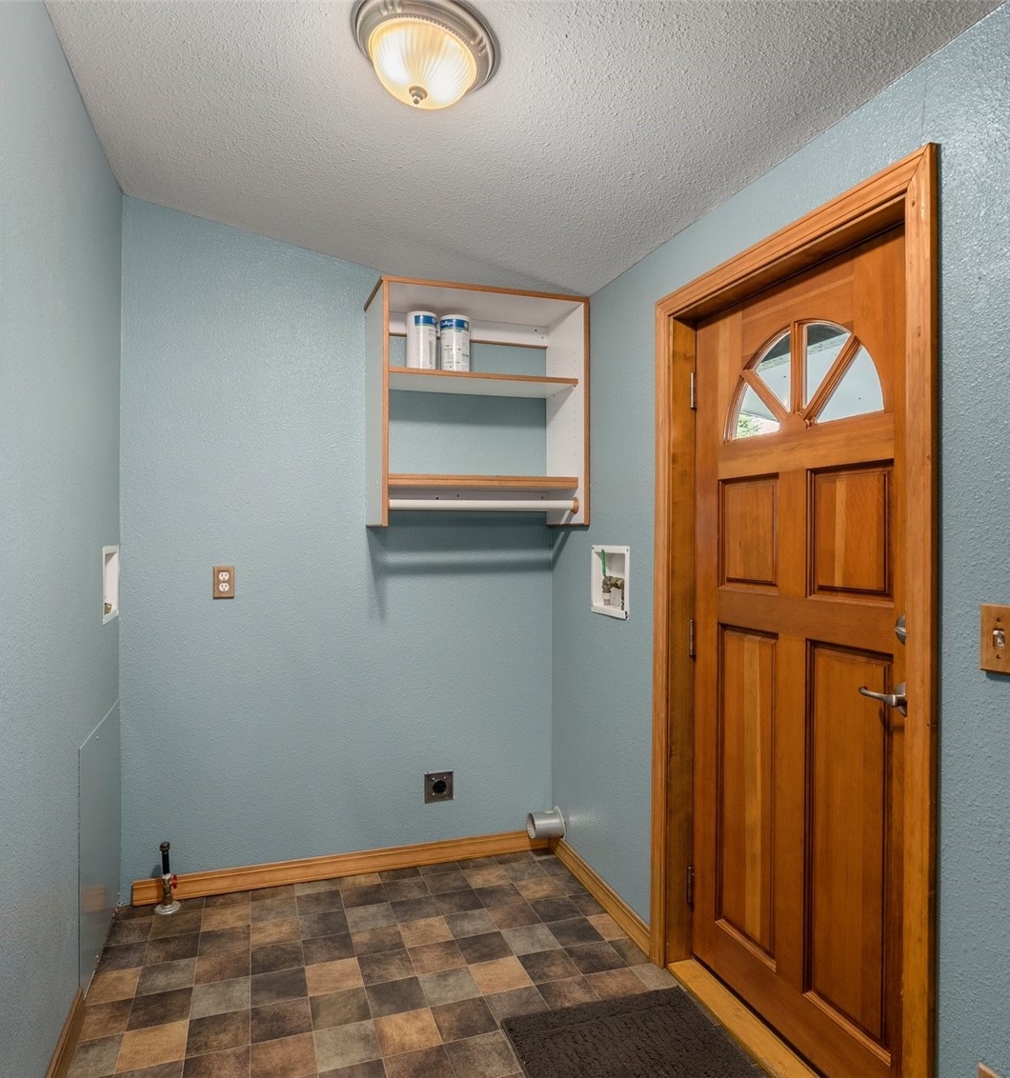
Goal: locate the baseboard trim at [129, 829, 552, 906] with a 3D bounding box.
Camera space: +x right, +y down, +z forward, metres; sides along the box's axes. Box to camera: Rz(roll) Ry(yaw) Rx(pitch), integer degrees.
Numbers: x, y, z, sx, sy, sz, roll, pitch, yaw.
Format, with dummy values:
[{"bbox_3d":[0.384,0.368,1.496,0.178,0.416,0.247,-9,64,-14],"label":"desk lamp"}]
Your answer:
[{"bbox_3d":[-0.545,1.232,2.730,1.557,0.087,0.014,0,0,-19],"label":"baseboard trim"}]

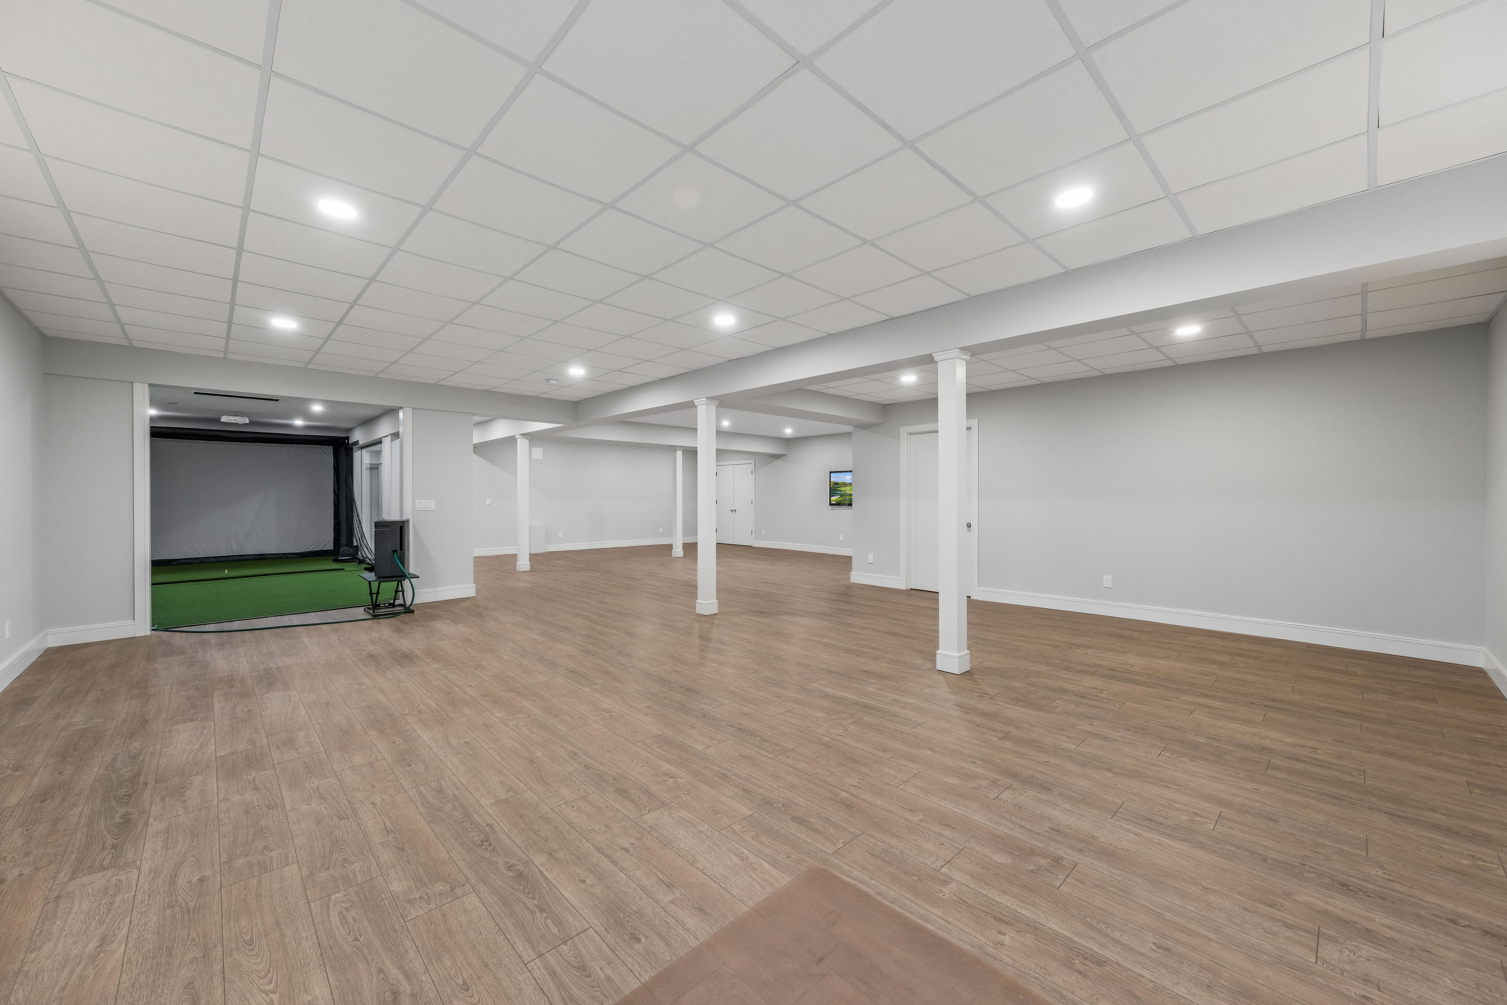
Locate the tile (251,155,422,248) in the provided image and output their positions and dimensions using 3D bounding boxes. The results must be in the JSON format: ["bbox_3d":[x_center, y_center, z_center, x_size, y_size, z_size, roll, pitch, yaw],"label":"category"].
[{"bbox_3d":[-1.982,-1.407,2.593,0.600,0.022,0.600,-1,1,-45],"label":"tile"}]

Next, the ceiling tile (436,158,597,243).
[{"bbox_3d":[-1.116,-1.412,2.590,0.600,0.022,0.600,-1,1,-45],"label":"ceiling tile"}]

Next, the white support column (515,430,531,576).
[{"bbox_3d":[-4.133,0.007,9.780,0.190,2.430,0.190,-1,1,-45],"label":"white support column"}]

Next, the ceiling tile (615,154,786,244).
[{"bbox_3d":[-0.251,-1.417,2.576,0.598,0.020,0.598,-1,1,-44],"label":"ceiling tile"}]

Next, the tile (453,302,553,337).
[{"bbox_3d":[-1.970,-1.427,4.299,0.585,0.020,0.585,-1,1,-45],"label":"tile"}]

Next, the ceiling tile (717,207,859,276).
[{"bbox_3d":[0.192,-1.427,2.981,0.580,0.020,0.580,0,0,-44],"label":"ceiling tile"}]

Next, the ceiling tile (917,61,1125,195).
[{"bbox_3d":[1.041,-1.408,2.114,0.585,0.020,0.585,-1,1,-45],"label":"ceiling tile"}]

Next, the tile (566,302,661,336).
[{"bbox_3d":[-1.104,-1.442,4.311,0.600,0.022,0.600,-1,1,-45],"label":"tile"}]

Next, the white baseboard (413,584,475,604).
[{"bbox_3d":[-3.842,1.147,6.821,0.020,0.157,0.683,0,1,44],"label":"white baseboard"}]

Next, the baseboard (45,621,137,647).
[{"bbox_3d":[-5.885,1.178,4.851,0.500,0.143,0.020,-1,1,-45],"label":"baseboard"}]

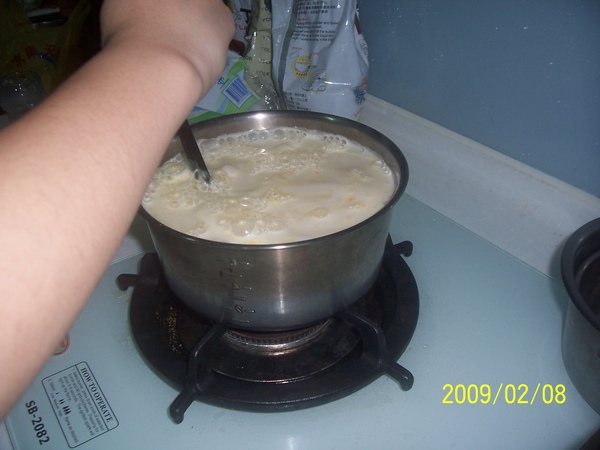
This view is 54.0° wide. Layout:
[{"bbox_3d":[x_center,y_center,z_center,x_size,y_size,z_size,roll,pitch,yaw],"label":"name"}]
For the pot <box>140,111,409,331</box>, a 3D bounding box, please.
[{"bbox_3d":[-0.021,-0.004,0.479,0.207,0.099,0.207,0,35,0],"label":"pot"}]

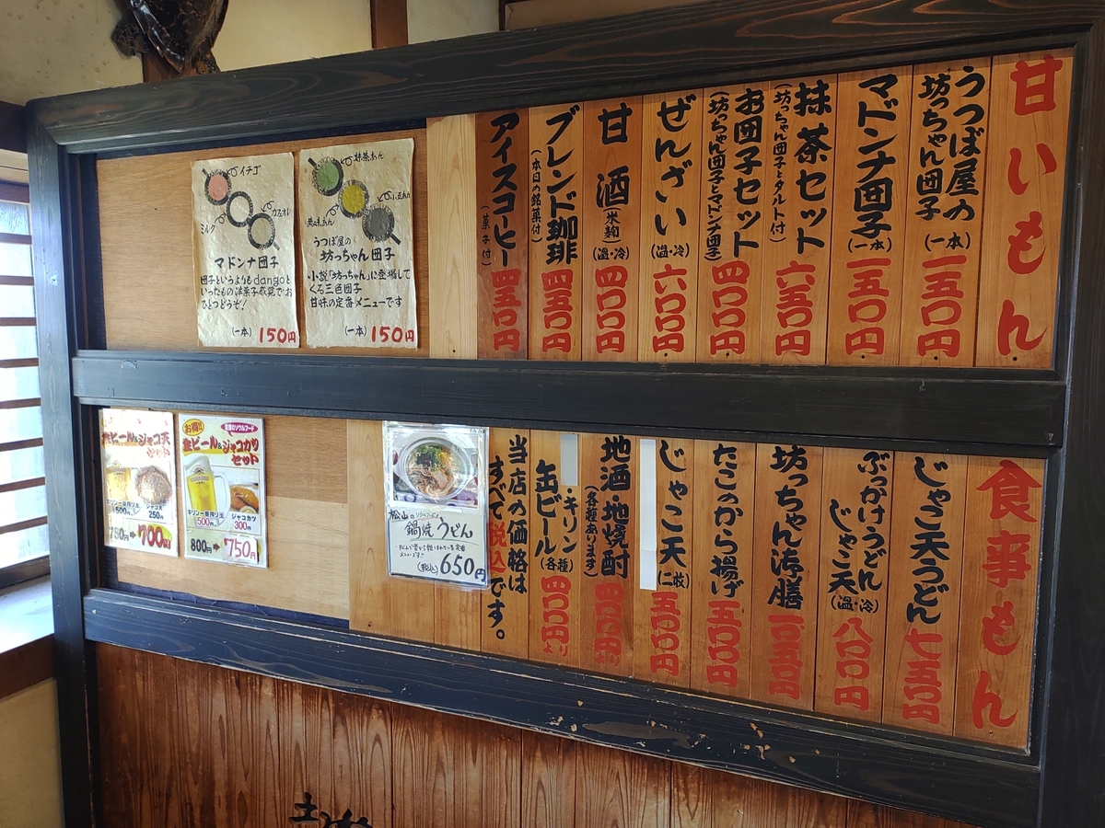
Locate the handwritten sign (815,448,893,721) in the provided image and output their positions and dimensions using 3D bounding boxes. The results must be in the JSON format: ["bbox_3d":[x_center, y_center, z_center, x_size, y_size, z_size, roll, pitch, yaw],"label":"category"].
[{"bbox_3d":[0.440,0.248,1.258,0.095,0.398,0.015,3,6,24],"label":"handwritten sign"}]

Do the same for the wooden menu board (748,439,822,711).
[{"bbox_3d":[0.352,0.243,1.296,0.097,0.398,0.015,3,6,24],"label":"wooden menu board"}]

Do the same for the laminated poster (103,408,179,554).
[{"bbox_3d":[-0.869,0.142,1.803,0.214,0.300,0.006,3,6,24],"label":"laminated poster"}]

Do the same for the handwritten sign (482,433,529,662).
[{"bbox_3d":[-0.078,0.223,1.487,0.093,0.398,0.015,3,6,24],"label":"handwritten sign"}]

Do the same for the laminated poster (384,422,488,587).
[{"bbox_3d":[-0.204,0.155,1.504,0.210,0.287,0.006,3,6,24],"label":"laminated poster"}]

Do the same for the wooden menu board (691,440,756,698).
[{"bbox_3d":[0.264,0.239,1.335,0.096,0.398,0.015,3,6,24],"label":"wooden menu board"}]

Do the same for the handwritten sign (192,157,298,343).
[{"bbox_3d":[-0.586,-0.304,1.631,0.249,0.356,0.006,3,6,24],"label":"handwritten sign"}]

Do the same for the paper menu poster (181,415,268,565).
[{"bbox_3d":[-0.654,0.151,1.706,0.220,0.296,0.006,3,6,24],"label":"paper menu poster"}]

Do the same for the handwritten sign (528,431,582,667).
[{"bbox_3d":[0.007,0.227,1.449,0.094,0.398,0.015,3,6,24],"label":"handwritten sign"}]

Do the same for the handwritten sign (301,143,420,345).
[{"bbox_3d":[-0.348,-0.301,1.554,0.246,0.360,0.010,3,6,24],"label":"handwritten sign"}]

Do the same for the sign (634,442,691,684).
[{"bbox_3d":[0.176,0.230,1.350,0.094,0.399,0.013,3,6,24],"label":"sign"}]

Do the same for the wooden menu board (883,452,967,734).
[{"bbox_3d":[0.516,0.247,1.197,0.092,0.401,0.013,3,6,24],"label":"wooden menu board"}]

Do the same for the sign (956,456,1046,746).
[{"bbox_3d":[0.612,0.256,1.182,0.093,0.398,0.015,3,6,24],"label":"sign"}]

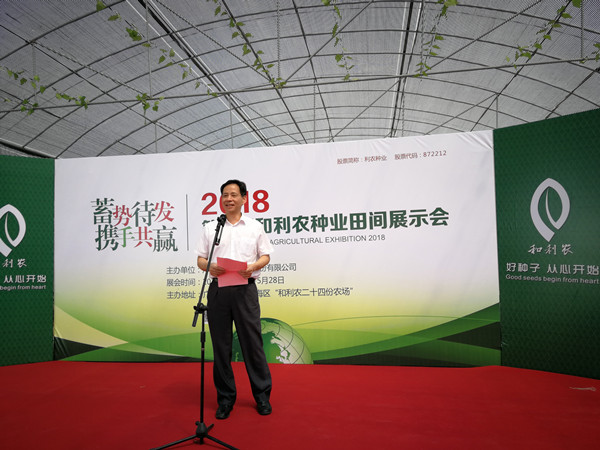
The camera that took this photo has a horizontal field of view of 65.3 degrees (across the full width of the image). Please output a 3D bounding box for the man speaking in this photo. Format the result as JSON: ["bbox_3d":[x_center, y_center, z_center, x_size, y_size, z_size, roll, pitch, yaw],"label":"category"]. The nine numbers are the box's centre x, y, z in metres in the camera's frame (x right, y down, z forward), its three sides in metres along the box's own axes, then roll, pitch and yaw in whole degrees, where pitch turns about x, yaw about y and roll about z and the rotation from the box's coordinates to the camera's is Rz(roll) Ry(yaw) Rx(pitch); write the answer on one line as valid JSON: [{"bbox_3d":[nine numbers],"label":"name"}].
[{"bbox_3d":[-0.472,0.510,3.390,0.540,1.700,0.430,-1,-2,-2],"label":"man speaking"}]

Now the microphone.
[{"bbox_3d":[-0.519,0.034,3.070,0.050,0.240,0.050,11,-30,0],"label":"microphone"}]

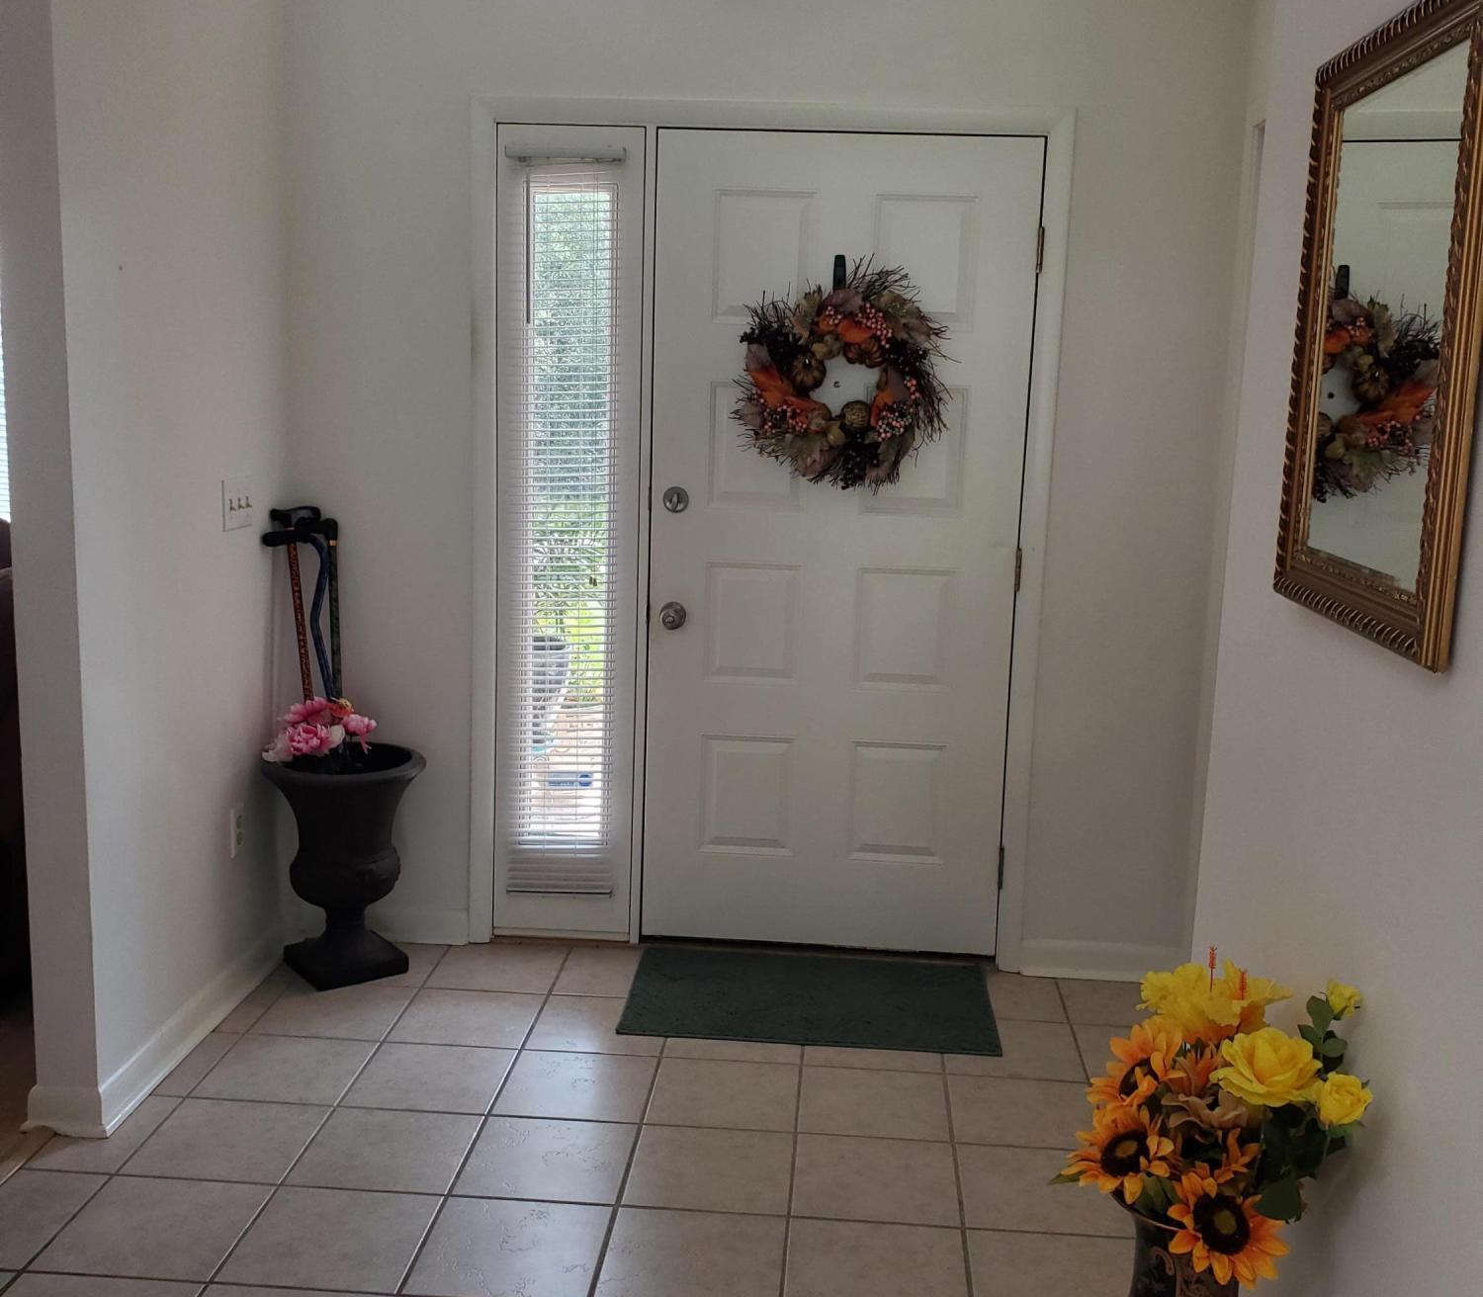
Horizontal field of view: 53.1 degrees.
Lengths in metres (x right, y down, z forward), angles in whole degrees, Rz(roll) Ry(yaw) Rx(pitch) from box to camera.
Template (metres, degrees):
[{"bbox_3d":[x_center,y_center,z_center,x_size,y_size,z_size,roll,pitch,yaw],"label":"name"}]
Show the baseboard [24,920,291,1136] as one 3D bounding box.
[{"bbox_3d":[-1.244,0.784,3.325,0.178,0.100,1.080,2,10,4],"label":"baseboard"}]

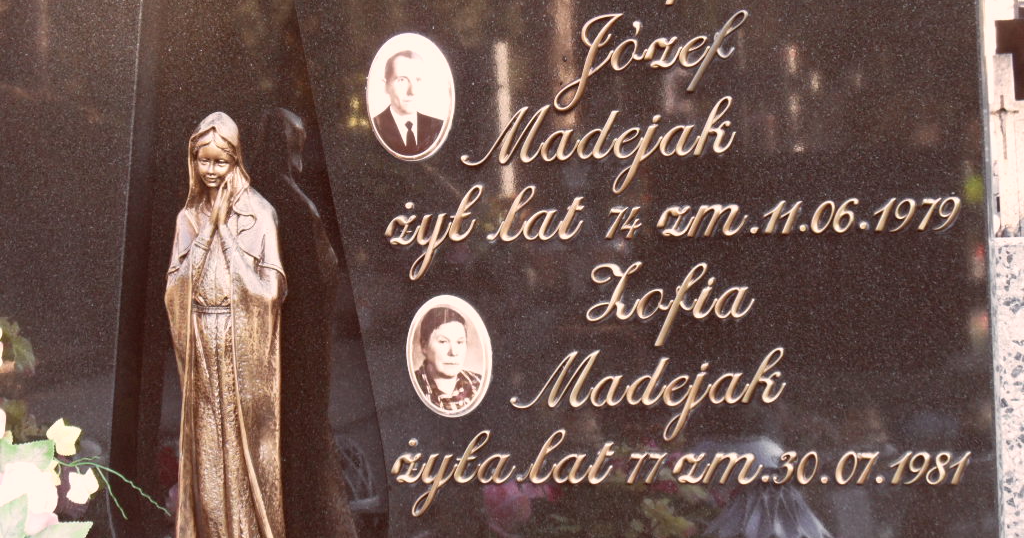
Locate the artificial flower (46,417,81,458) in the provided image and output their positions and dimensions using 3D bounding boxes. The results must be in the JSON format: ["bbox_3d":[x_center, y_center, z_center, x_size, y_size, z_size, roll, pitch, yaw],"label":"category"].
[{"bbox_3d":[-0.417,0.157,2.200,0.031,0.036,0.015,-3,2,-3],"label":"artificial flower"}]

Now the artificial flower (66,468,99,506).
[{"bbox_3d":[-0.399,0.202,2.200,0.029,0.034,0.015,-3,2,-3],"label":"artificial flower"}]

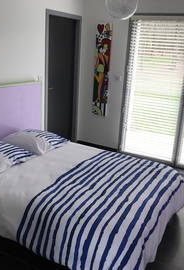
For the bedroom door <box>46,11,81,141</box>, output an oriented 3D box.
[{"bbox_3d":[-0.472,-0.744,4.543,0.100,2.100,0.910,12,18,27],"label":"bedroom door"}]

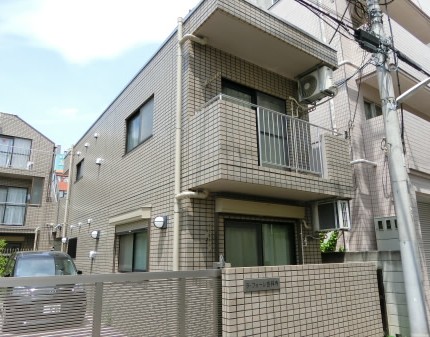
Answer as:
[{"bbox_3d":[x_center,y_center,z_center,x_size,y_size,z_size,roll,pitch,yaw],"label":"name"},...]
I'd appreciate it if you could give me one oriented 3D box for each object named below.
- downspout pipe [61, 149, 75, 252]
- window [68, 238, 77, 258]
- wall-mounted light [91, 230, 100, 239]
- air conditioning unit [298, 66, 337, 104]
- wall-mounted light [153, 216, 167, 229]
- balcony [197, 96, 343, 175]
[{"bbox_3d":[-5.674,1.851,12.335,0.090,5.650,0.090,9,-18,-34],"label":"downspout pipe"},{"bbox_3d":[-4.814,2.724,11.080,0.120,0.660,1.100,9,-18,-34],"label":"window"},{"bbox_3d":[-3.198,1.788,8.711,0.190,0.220,0.210,9,-18,-34],"label":"wall-mounted light"},{"bbox_3d":[2.170,-1.765,6.968,0.280,0.540,0.720,9,-18,-34],"label":"air conditioning unit"},{"bbox_3d":[-0.959,0.943,5.644,0.190,0.220,0.210,9,-18,-34],"label":"wall-mounted light"},{"bbox_3d":[1.109,-0.170,5.788,3.120,1.270,0.820,10,-18,-34],"label":"balcony"}]

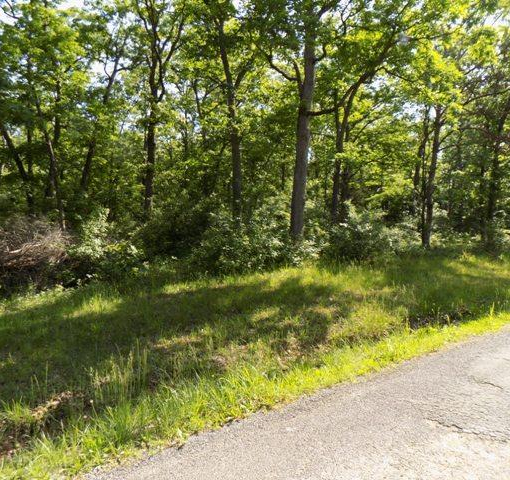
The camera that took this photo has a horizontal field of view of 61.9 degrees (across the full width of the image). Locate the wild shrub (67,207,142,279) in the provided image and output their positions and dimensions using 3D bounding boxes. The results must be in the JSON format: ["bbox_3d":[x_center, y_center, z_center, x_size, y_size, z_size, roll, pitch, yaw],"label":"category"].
[{"bbox_3d":[-3.571,0.113,10.226,1.780,1.736,1.500,-1,4,-19],"label":"wild shrub"}]

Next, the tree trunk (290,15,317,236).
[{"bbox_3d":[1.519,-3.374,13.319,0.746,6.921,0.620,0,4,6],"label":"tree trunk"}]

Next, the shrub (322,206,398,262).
[{"bbox_3d":[3.100,-0.160,12.614,2.255,1.663,1.700,1,4,14],"label":"shrub"}]

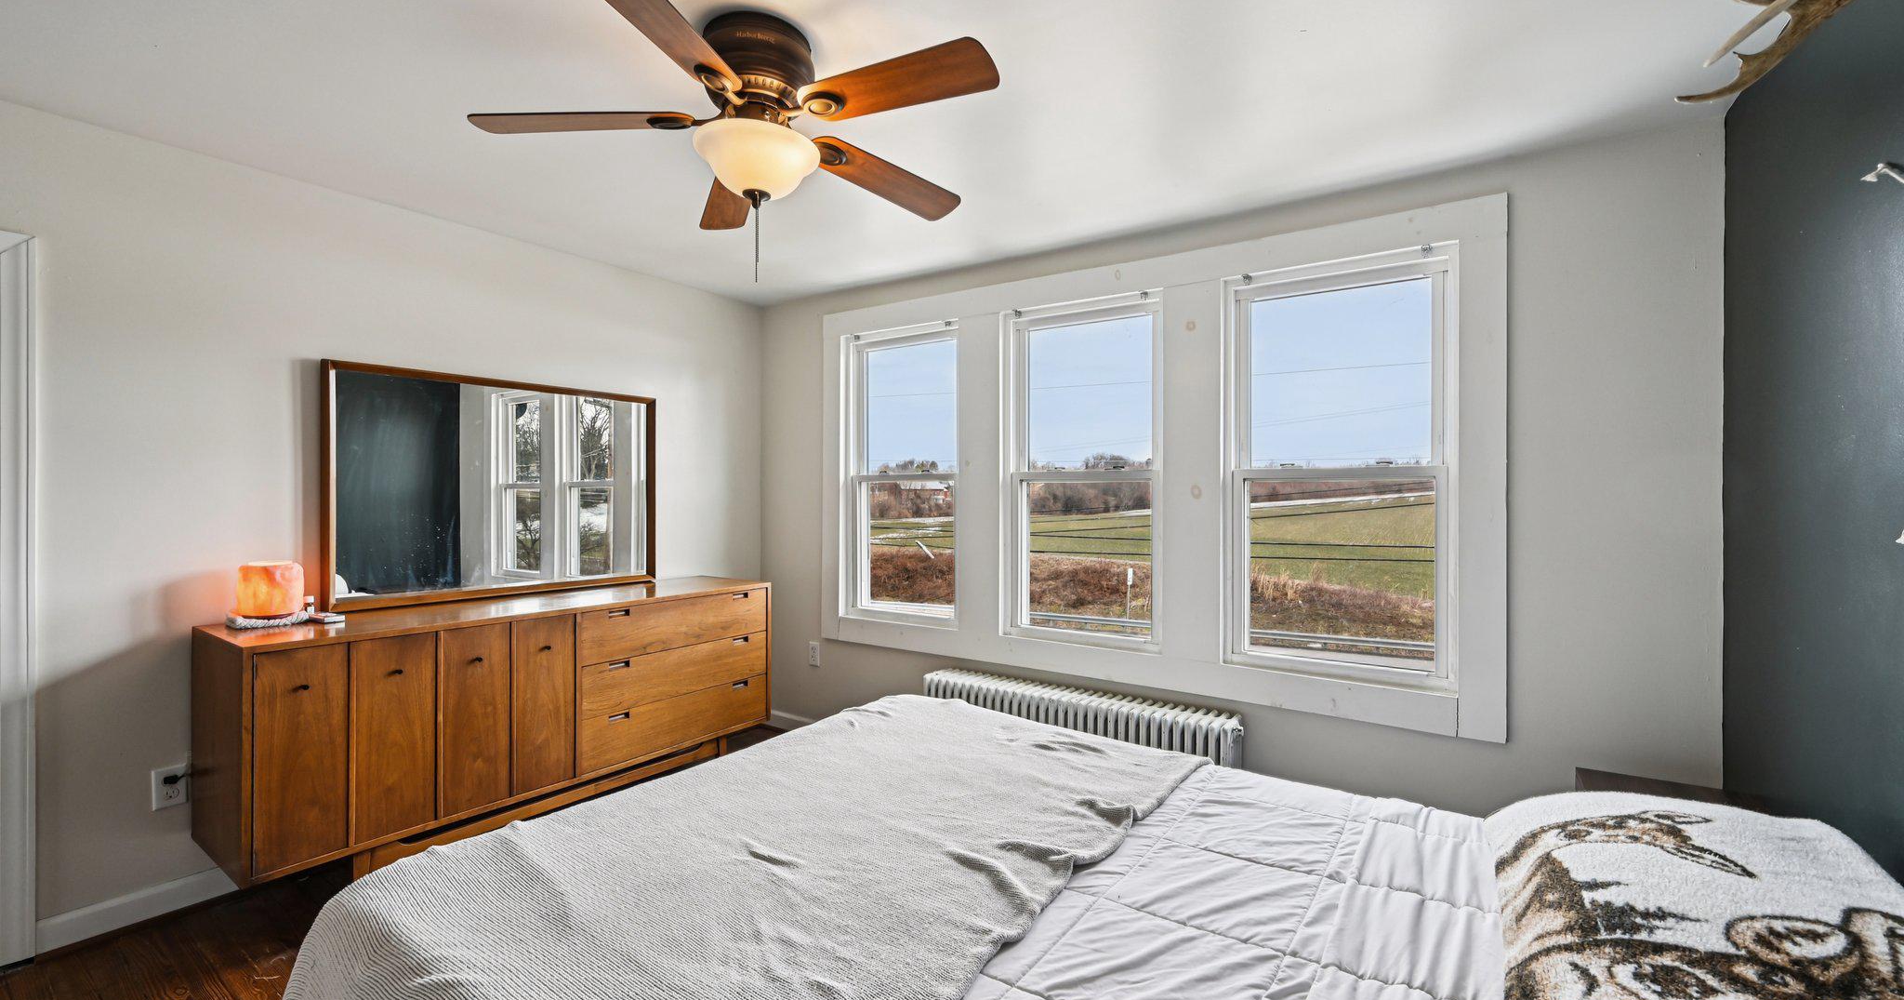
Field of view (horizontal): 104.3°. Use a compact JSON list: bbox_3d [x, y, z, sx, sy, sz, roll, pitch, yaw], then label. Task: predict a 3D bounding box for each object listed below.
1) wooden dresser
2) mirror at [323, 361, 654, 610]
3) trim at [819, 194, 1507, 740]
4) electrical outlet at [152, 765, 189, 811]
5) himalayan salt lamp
[{"bbox_3d":[-1.500,0.774,2.720,0.497,0.806,1.739,0,0,34],"label":"wooden dresser"},{"bbox_3d":[-1.681,-0.046,2.853,0.070,0.799,1.154,0,0,34],"label":"mirror"},{"bbox_3d":[0.504,-0.101,2.910,2.682,1.575,0.090,0,0,34],"label":"trim"},{"bbox_3d":[-2.232,0.819,2.113,0.008,0.114,0.071,0,0,34],"label":"electrical outlet"},{"bbox_3d":[-2.046,0.268,2.227,0.150,0.147,0.150,0,0,34],"label":"himalayan salt lamp"}]

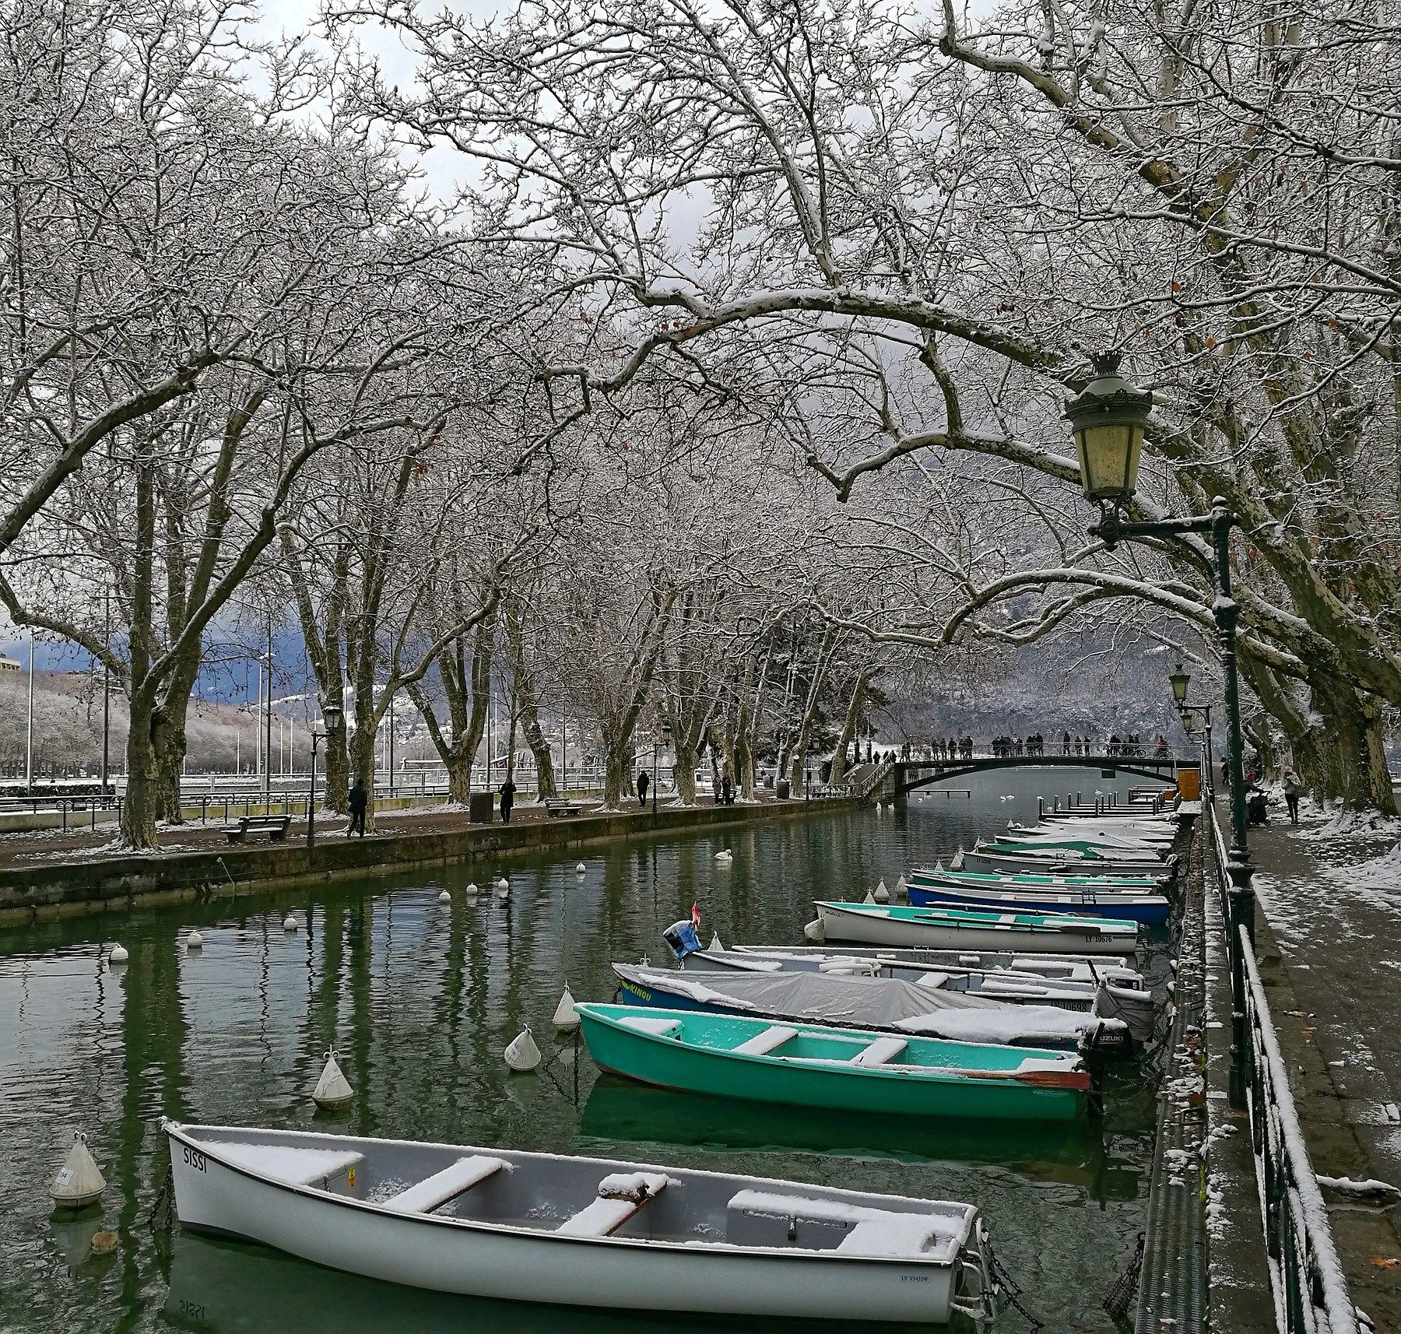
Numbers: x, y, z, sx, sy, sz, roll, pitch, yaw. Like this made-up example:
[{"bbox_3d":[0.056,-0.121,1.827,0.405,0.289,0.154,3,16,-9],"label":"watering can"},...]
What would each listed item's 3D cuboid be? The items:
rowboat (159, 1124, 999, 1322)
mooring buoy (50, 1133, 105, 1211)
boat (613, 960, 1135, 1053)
[{"bbox_3d":[-0.915,3.286,8.804,5.144,0.750,1.500,-1,-4,11],"label":"rowboat"},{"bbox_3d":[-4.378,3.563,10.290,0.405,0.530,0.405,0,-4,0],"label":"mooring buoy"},{"bbox_3d":[1.640,3.692,15.617,5.507,0.860,1.600,-1,-4,18],"label":"boat"}]

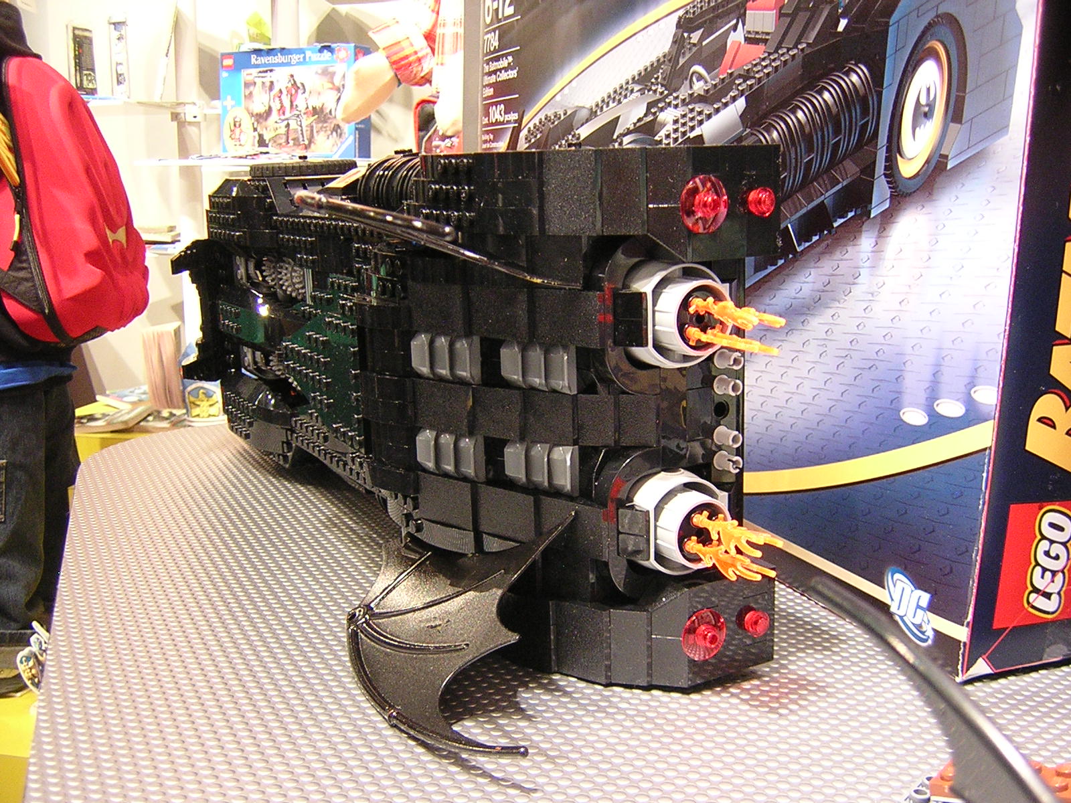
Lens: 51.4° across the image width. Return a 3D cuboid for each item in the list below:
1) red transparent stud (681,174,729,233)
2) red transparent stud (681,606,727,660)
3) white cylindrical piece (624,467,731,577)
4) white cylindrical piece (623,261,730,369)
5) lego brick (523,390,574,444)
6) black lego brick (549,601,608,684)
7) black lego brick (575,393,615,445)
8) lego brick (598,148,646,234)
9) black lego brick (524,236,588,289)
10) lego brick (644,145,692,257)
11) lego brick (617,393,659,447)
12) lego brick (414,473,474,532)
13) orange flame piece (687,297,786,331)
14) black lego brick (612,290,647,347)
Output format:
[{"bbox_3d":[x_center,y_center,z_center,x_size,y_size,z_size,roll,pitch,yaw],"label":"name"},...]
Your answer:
[{"bbox_3d":[0.047,-0.054,0.308,0.016,0.016,0.006,-8,13,-29],"label":"red transparent stud"},{"bbox_3d":[0.051,0.071,0.333,0.016,0.016,0.006,-8,13,-29],"label":"red transparent stud"},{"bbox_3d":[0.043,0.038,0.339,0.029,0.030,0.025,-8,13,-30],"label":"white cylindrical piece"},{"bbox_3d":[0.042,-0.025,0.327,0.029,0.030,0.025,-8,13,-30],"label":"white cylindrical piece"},{"bbox_3d":[0.007,0.004,0.347,0.018,0.016,0.010,5,13,31],"label":"lego brick"},{"bbox_3d":[0.013,0.074,0.347,0.010,0.024,0.024,-8,13,-30],"label":"black lego brick"},{"bbox_3d":[0.020,0.005,0.341,0.012,0.016,0.009,1,12,12],"label":"black lego brick"},{"bbox_3d":[0.025,-0.060,0.316,0.013,0.024,0.010,0,11,9],"label":"lego brick"},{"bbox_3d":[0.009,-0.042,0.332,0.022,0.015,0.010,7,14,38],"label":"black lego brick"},{"bbox_3d":[0.035,-0.055,0.314,0.010,0.032,0.016,-8,13,-30],"label":"lego brick"},{"bbox_3d":[0.029,0.005,0.337,0.010,0.016,0.016,-8,13,-30],"label":"lego brick"},{"bbox_3d":[-0.031,0.033,0.369,0.010,0.016,0.030,-8,13,-30],"label":"lego brick"},{"bbox_3d":[0.053,-0.024,0.300,0.009,0.006,0.037,-8,13,-30],"label":"orange flame piece"},{"bbox_3d":[0.029,-0.024,0.322,0.010,0.016,0.007,3,12,24],"label":"black lego brick"}]

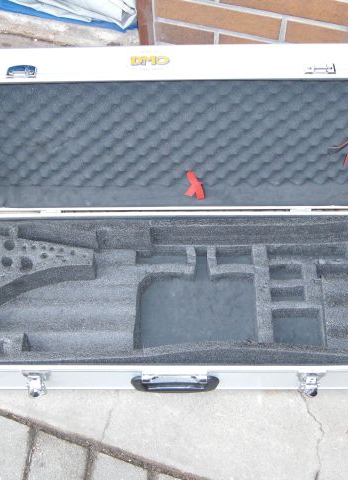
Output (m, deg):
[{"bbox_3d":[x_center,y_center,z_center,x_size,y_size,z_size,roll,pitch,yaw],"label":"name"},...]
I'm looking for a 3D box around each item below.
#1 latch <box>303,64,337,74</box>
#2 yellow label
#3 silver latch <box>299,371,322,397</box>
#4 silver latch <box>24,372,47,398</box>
[{"bbox_3d":[0.211,-0.245,1.035,0.042,0.006,0.022,0,47,2],"label":"latch"},{"bbox_3d":[-0.035,-0.267,1.069,0.057,0.002,0.025,0,47,2],"label":"yellow label"},{"bbox_3d":[0.220,0.231,1.158,0.034,0.056,0.025,0,62,2],"label":"silver latch"},{"bbox_3d":[-0.226,0.235,1.177,0.034,0.056,0.025,0,62,2],"label":"silver latch"}]

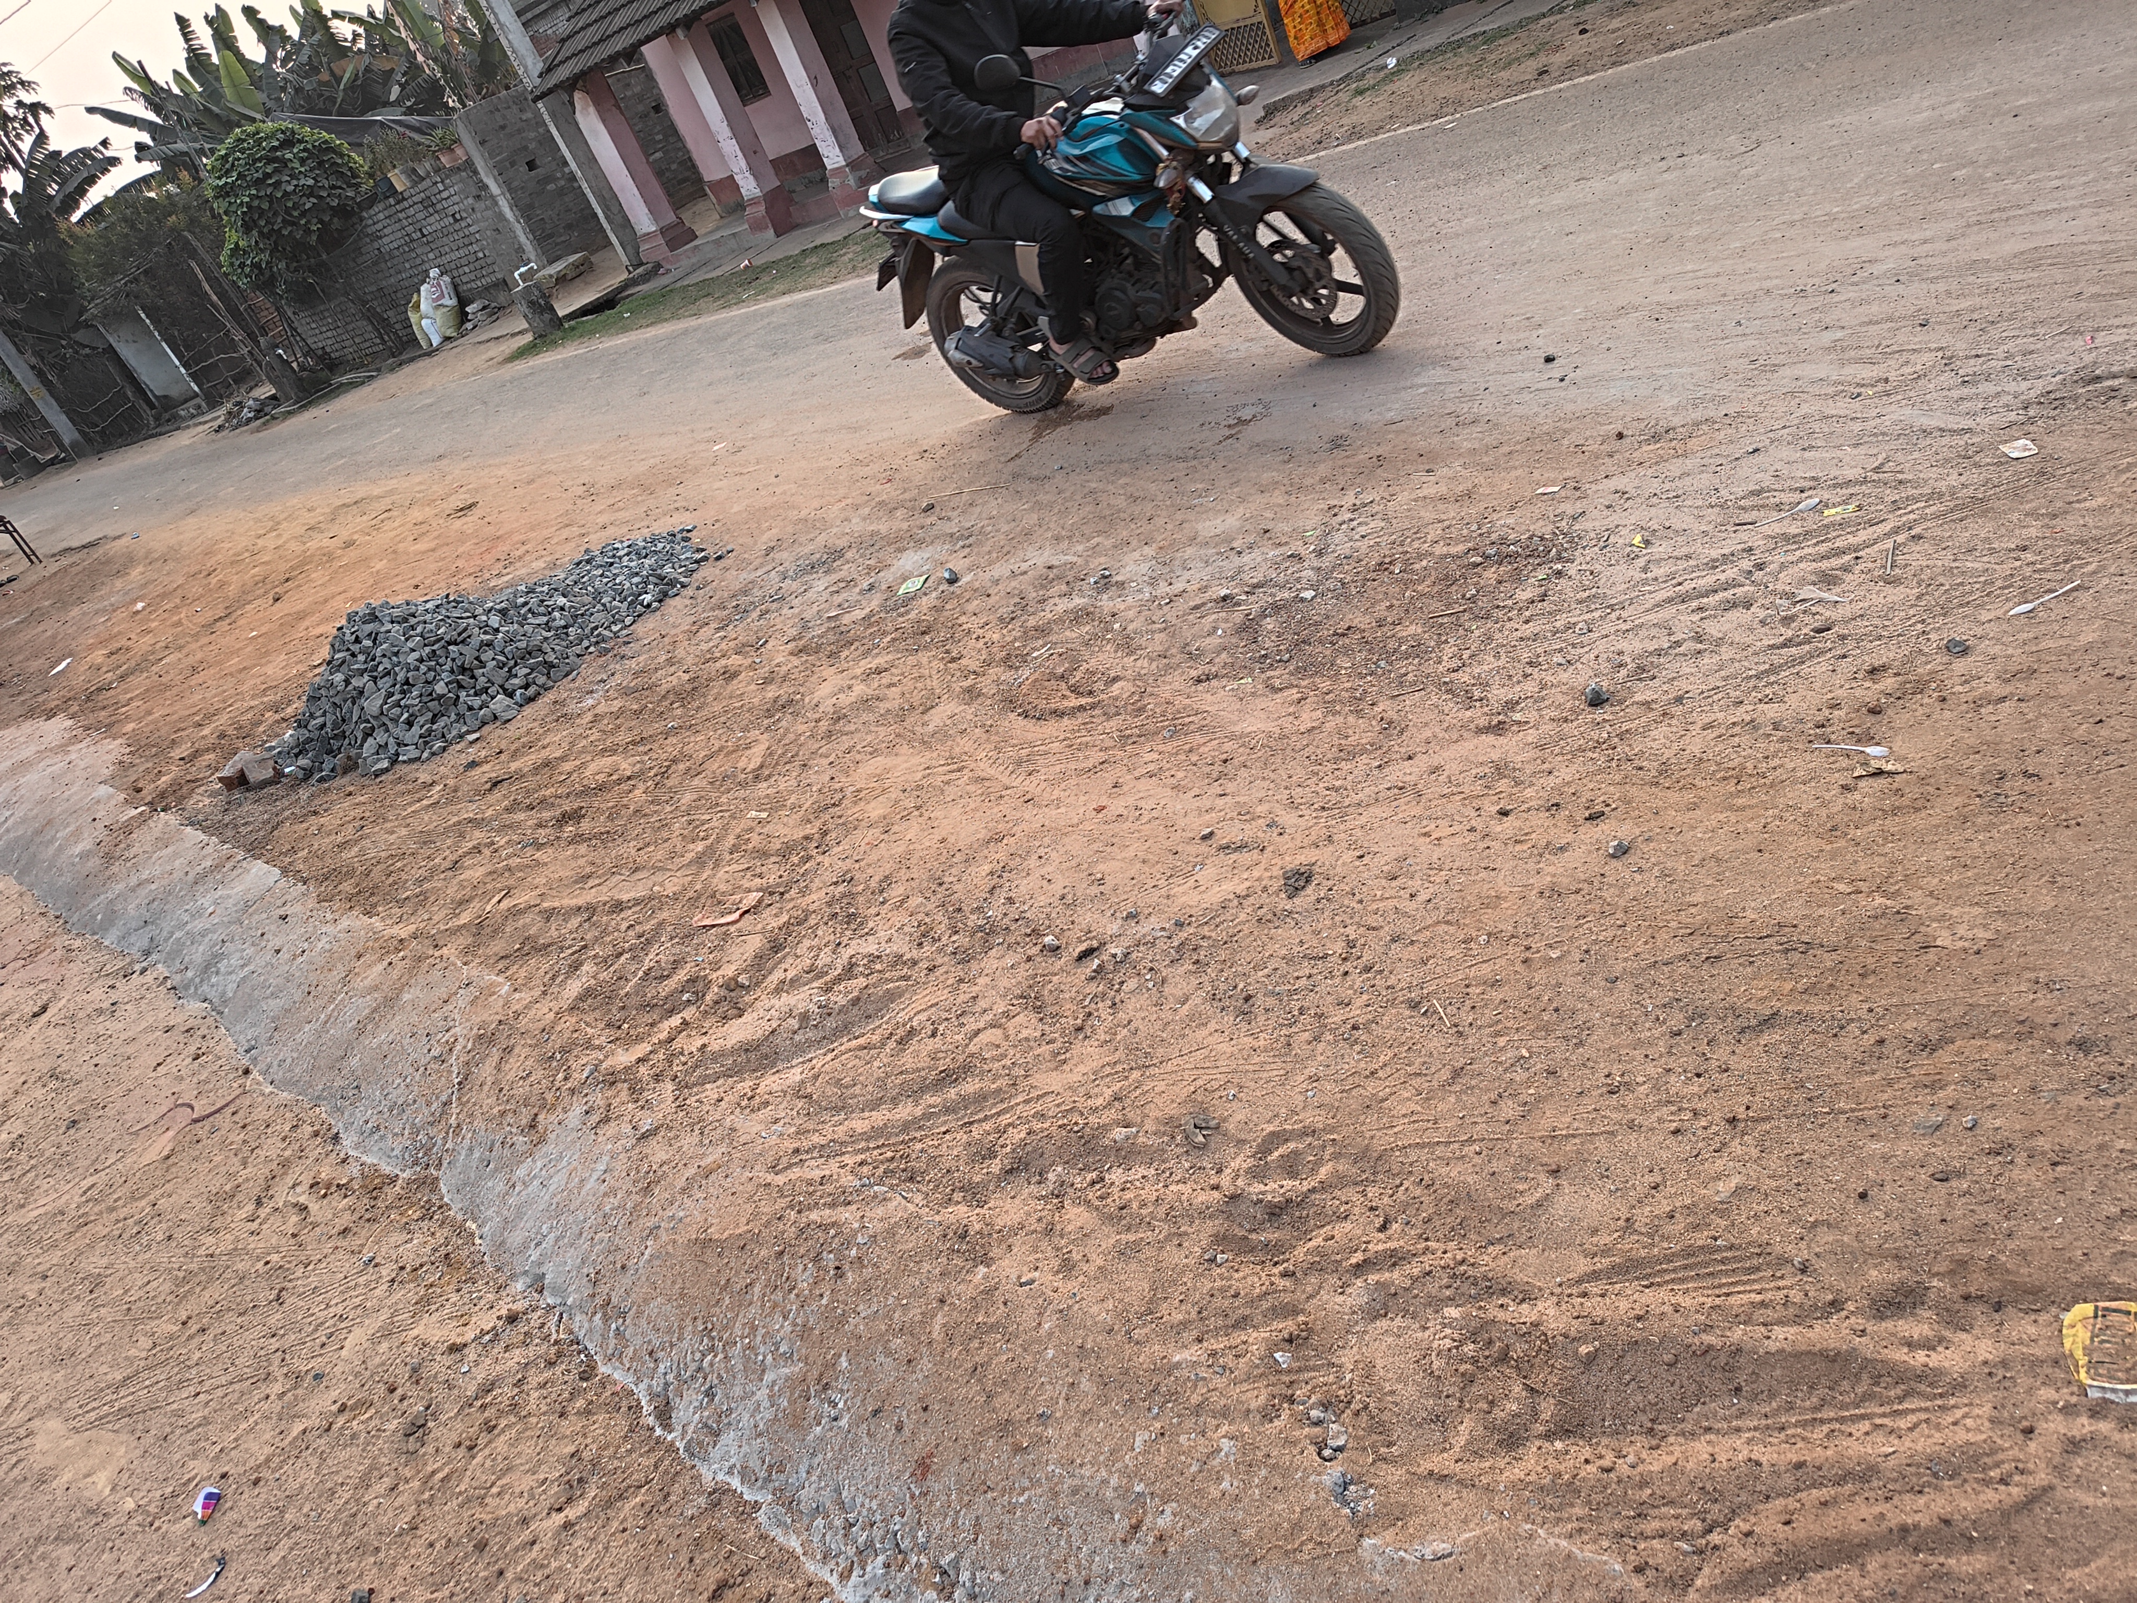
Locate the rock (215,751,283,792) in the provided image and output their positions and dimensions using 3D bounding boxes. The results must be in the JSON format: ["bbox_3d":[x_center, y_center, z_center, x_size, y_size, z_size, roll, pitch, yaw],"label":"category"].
[{"bbox_3d":[-2.850,-0.117,5.220,0.260,0.090,0.145,-8,33,28],"label":"rock"}]

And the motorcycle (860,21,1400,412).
[{"bbox_3d":[0.095,-1.766,4.557,1.980,1.120,0.780,7,47,46],"label":"motorcycle"}]

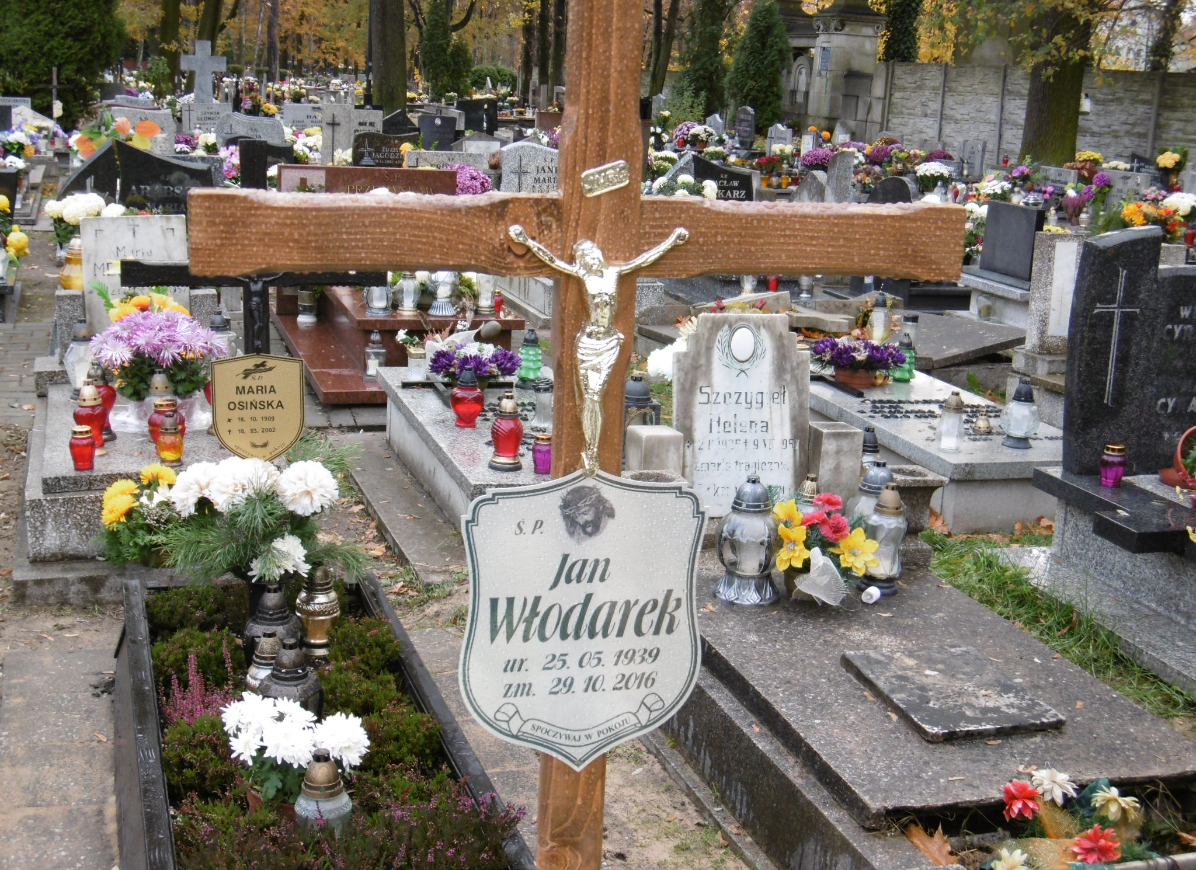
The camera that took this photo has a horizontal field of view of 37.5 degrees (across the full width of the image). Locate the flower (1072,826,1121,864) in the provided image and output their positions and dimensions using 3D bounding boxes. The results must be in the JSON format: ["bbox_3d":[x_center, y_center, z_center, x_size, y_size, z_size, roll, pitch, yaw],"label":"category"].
[{"bbox_3d":[0.865,0.711,3.058,0.080,0.060,0.060,6,13,17],"label":"flower"}]

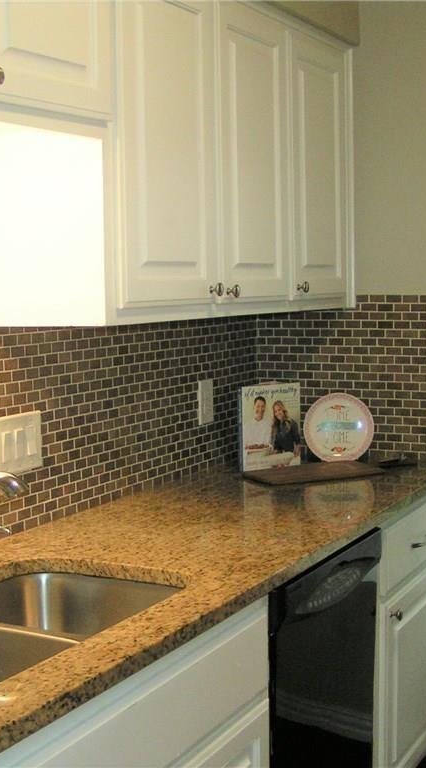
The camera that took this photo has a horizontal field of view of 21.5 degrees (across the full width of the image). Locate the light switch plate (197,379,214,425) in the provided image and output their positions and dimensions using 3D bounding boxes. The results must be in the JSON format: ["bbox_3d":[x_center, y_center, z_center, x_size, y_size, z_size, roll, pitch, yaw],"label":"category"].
[{"bbox_3d":[-0.020,0.050,3.156,0.010,0.121,0.079,2,6,27],"label":"light switch plate"}]

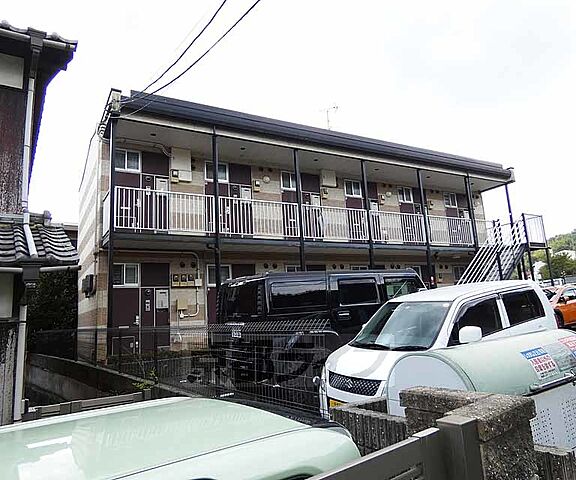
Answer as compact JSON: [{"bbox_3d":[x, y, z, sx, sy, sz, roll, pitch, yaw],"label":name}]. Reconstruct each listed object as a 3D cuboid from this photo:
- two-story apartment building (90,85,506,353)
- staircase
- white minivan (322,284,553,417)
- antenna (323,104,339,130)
[{"bbox_3d":[0.872,0.641,16.949,16.632,7.155,8.775,2,-11,-30],"label":"two-story apartment building"},{"bbox_3d":[7.498,1.232,15.097,4.263,4.496,1.299,2,-11,-29],"label":"staircase"},{"bbox_3d":[2.062,1.477,5.192,3.400,1.650,1.500,0,-10,-33],"label":"white minivan"},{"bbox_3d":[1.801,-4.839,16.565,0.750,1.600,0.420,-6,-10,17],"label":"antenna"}]

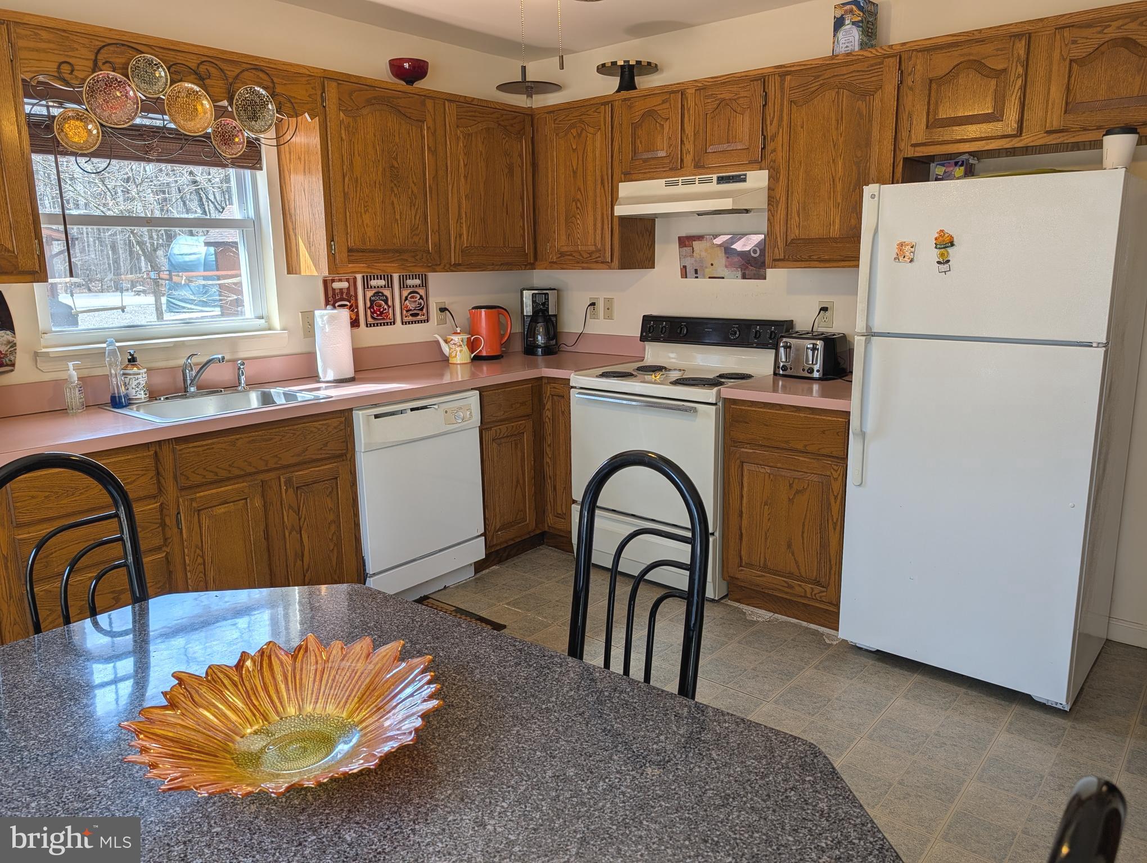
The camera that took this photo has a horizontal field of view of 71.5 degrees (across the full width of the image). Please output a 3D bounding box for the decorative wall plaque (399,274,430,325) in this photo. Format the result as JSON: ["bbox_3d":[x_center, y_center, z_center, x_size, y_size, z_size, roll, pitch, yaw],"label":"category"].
[{"bbox_3d":[-0.774,-0.644,3.885,0.010,0.239,0.166,9,16,40],"label":"decorative wall plaque"}]

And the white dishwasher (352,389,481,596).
[{"bbox_3d":[-0.823,0.261,3.474,0.610,0.870,0.597,9,16,40],"label":"white dishwasher"}]

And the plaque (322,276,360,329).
[{"bbox_3d":[-1.041,-0.579,3.583,0.010,0.233,0.176,9,16,40],"label":"plaque"}]

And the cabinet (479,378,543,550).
[{"bbox_3d":[-0.496,0.138,3.887,0.625,0.831,0.410,9,16,40],"label":"cabinet"}]

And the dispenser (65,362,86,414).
[{"bbox_3d":[-1.701,-0.153,2.712,0.048,0.180,0.060,-3,12,-8],"label":"dispenser"}]

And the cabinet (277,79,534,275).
[{"bbox_3d":[-0.662,-1.119,3.679,0.325,0.749,1.320,9,16,40],"label":"cabinet"}]

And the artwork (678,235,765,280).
[{"bbox_3d":[0.683,-0.805,3.685,0.452,0.198,0.022,9,16,40],"label":"artwork"}]

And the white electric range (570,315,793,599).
[{"bbox_3d":[0.470,0.070,3.604,0.763,1.131,0.673,9,16,40],"label":"white electric range"}]

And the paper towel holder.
[{"bbox_3d":[-1.022,-0.373,3.376,0.172,0.318,0.172,9,16,40],"label":"paper towel holder"}]

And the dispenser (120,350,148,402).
[{"bbox_3d":[-1.583,-0.204,2.872,0.086,0.189,0.086,-7,14,-27],"label":"dispenser"}]

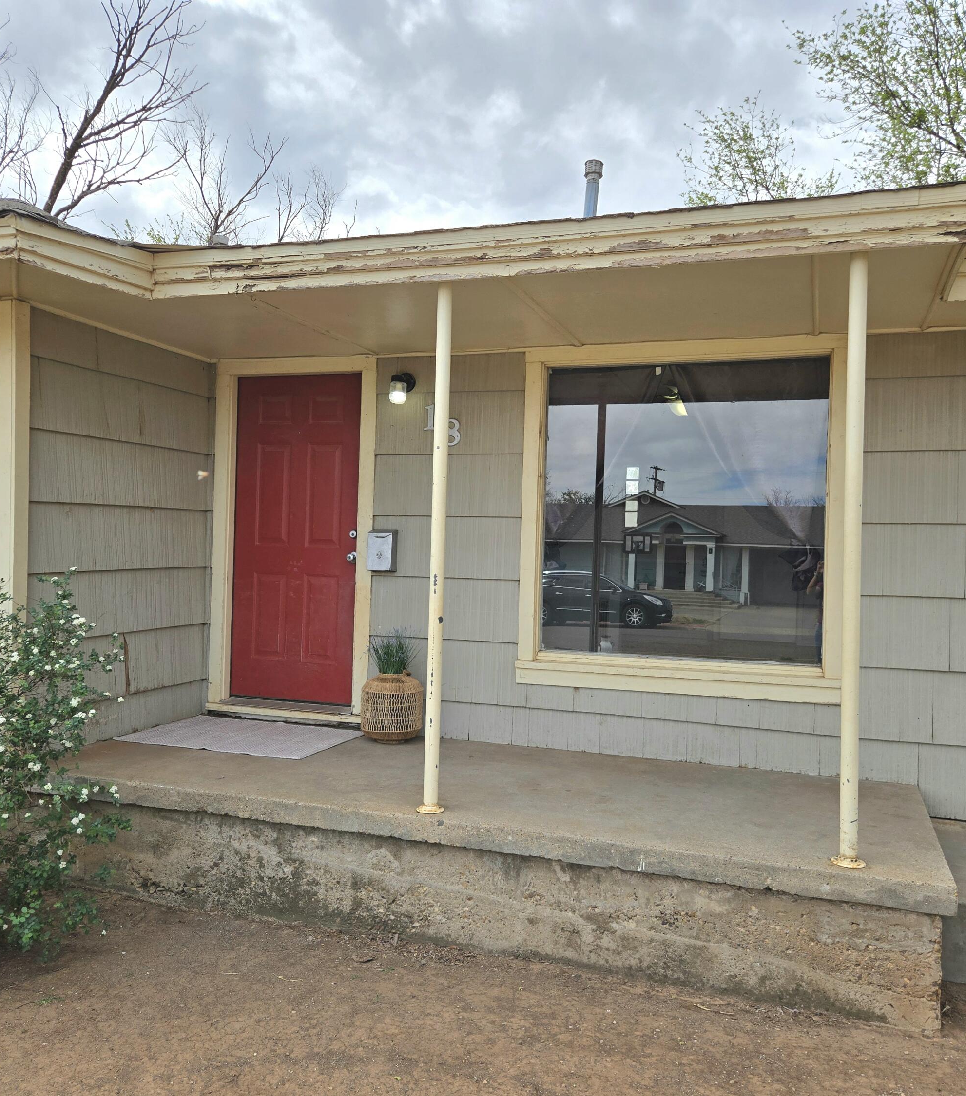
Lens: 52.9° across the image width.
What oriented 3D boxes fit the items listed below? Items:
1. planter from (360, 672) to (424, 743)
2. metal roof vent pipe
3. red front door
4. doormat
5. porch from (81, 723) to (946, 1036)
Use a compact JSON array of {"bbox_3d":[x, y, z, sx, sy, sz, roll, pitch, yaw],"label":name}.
[{"bbox_3d":[-0.519,0.914,5.565,0.360,0.386,0.360,1,1,0],"label":"planter"},{"bbox_3d":[0.969,-3.160,8.663,0.165,0.581,0.165,4,2,19],"label":"metal roof vent pipe"},{"bbox_3d":[-1.138,-0.066,6.056,0.910,2.030,0.050,1,1,19],"label":"red front door"},{"bbox_3d":[-1.371,1.081,5.629,1.203,0.012,0.807,1,1,19],"label":"doormat"},{"bbox_3d":[-0.091,1.385,4.785,4.200,0.520,1.530,1,1,19],"label":"porch"}]

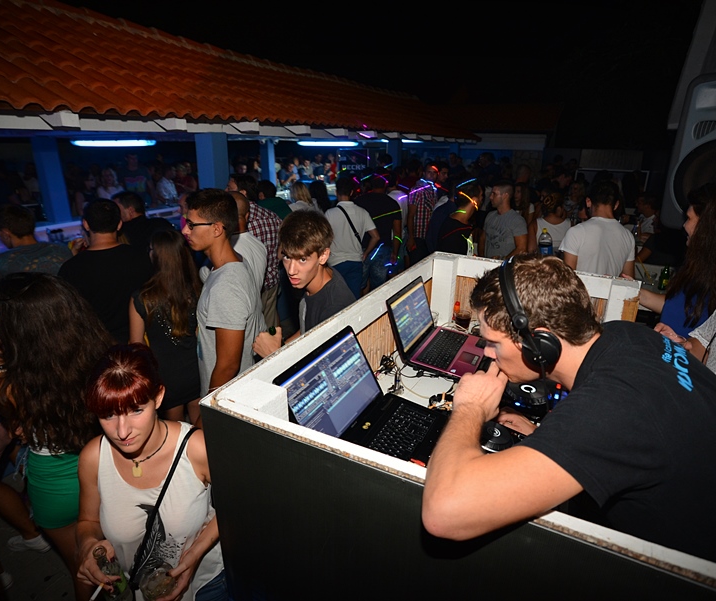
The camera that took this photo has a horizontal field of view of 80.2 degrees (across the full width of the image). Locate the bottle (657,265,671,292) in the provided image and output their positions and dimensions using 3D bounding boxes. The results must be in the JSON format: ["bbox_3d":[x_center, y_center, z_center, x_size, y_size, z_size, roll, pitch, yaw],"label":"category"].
[{"bbox_3d":[2.493,-0.188,3.456,0.060,0.215,0.060,15,24,34],"label":"bottle"}]

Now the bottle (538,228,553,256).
[{"bbox_3d":[1.394,-0.365,3.143,0.090,0.330,0.090,-3,17,24],"label":"bottle"}]

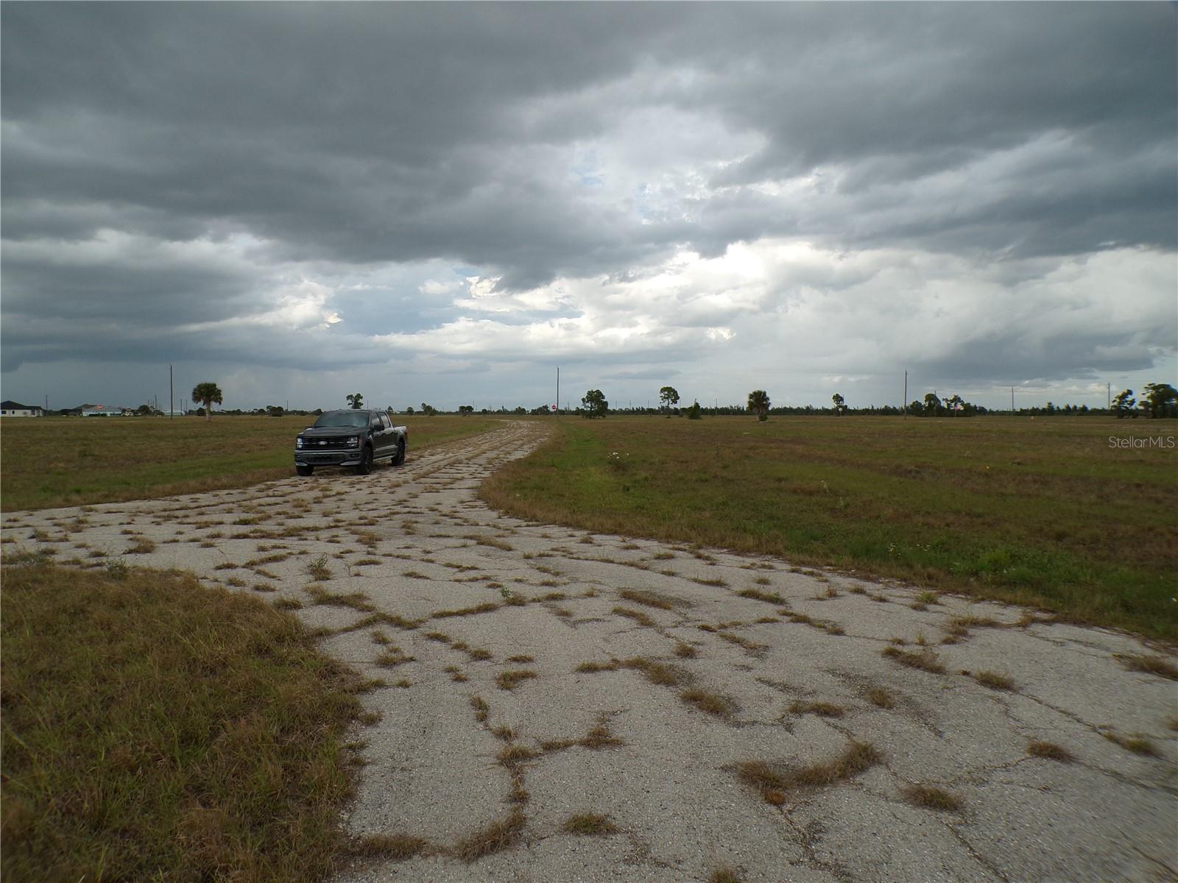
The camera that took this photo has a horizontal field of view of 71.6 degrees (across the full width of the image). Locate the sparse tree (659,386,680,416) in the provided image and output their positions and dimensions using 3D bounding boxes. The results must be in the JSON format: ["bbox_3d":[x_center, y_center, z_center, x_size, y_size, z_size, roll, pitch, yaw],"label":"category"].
[{"bbox_3d":[16.210,-7.790,163.000,4.060,6.280,3.940,0,2,0],"label":"sparse tree"}]

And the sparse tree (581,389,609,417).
[{"bbox_3d":[1.160,-6.960,153.000,4.910,5.460,4.770,0,2,0],"label":"sparse tree"}]

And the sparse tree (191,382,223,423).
[{"bbox_3d":[-52.760,-5.370,113.000,4.160,5.440,4.040,0,2,0],"label":"sparse tree"}]

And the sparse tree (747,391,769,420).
[{"bbox_3d":[25.240,-5.260,121.000,3.370,4.530,3.270,0,2,0],"label":"sparse tree"}]

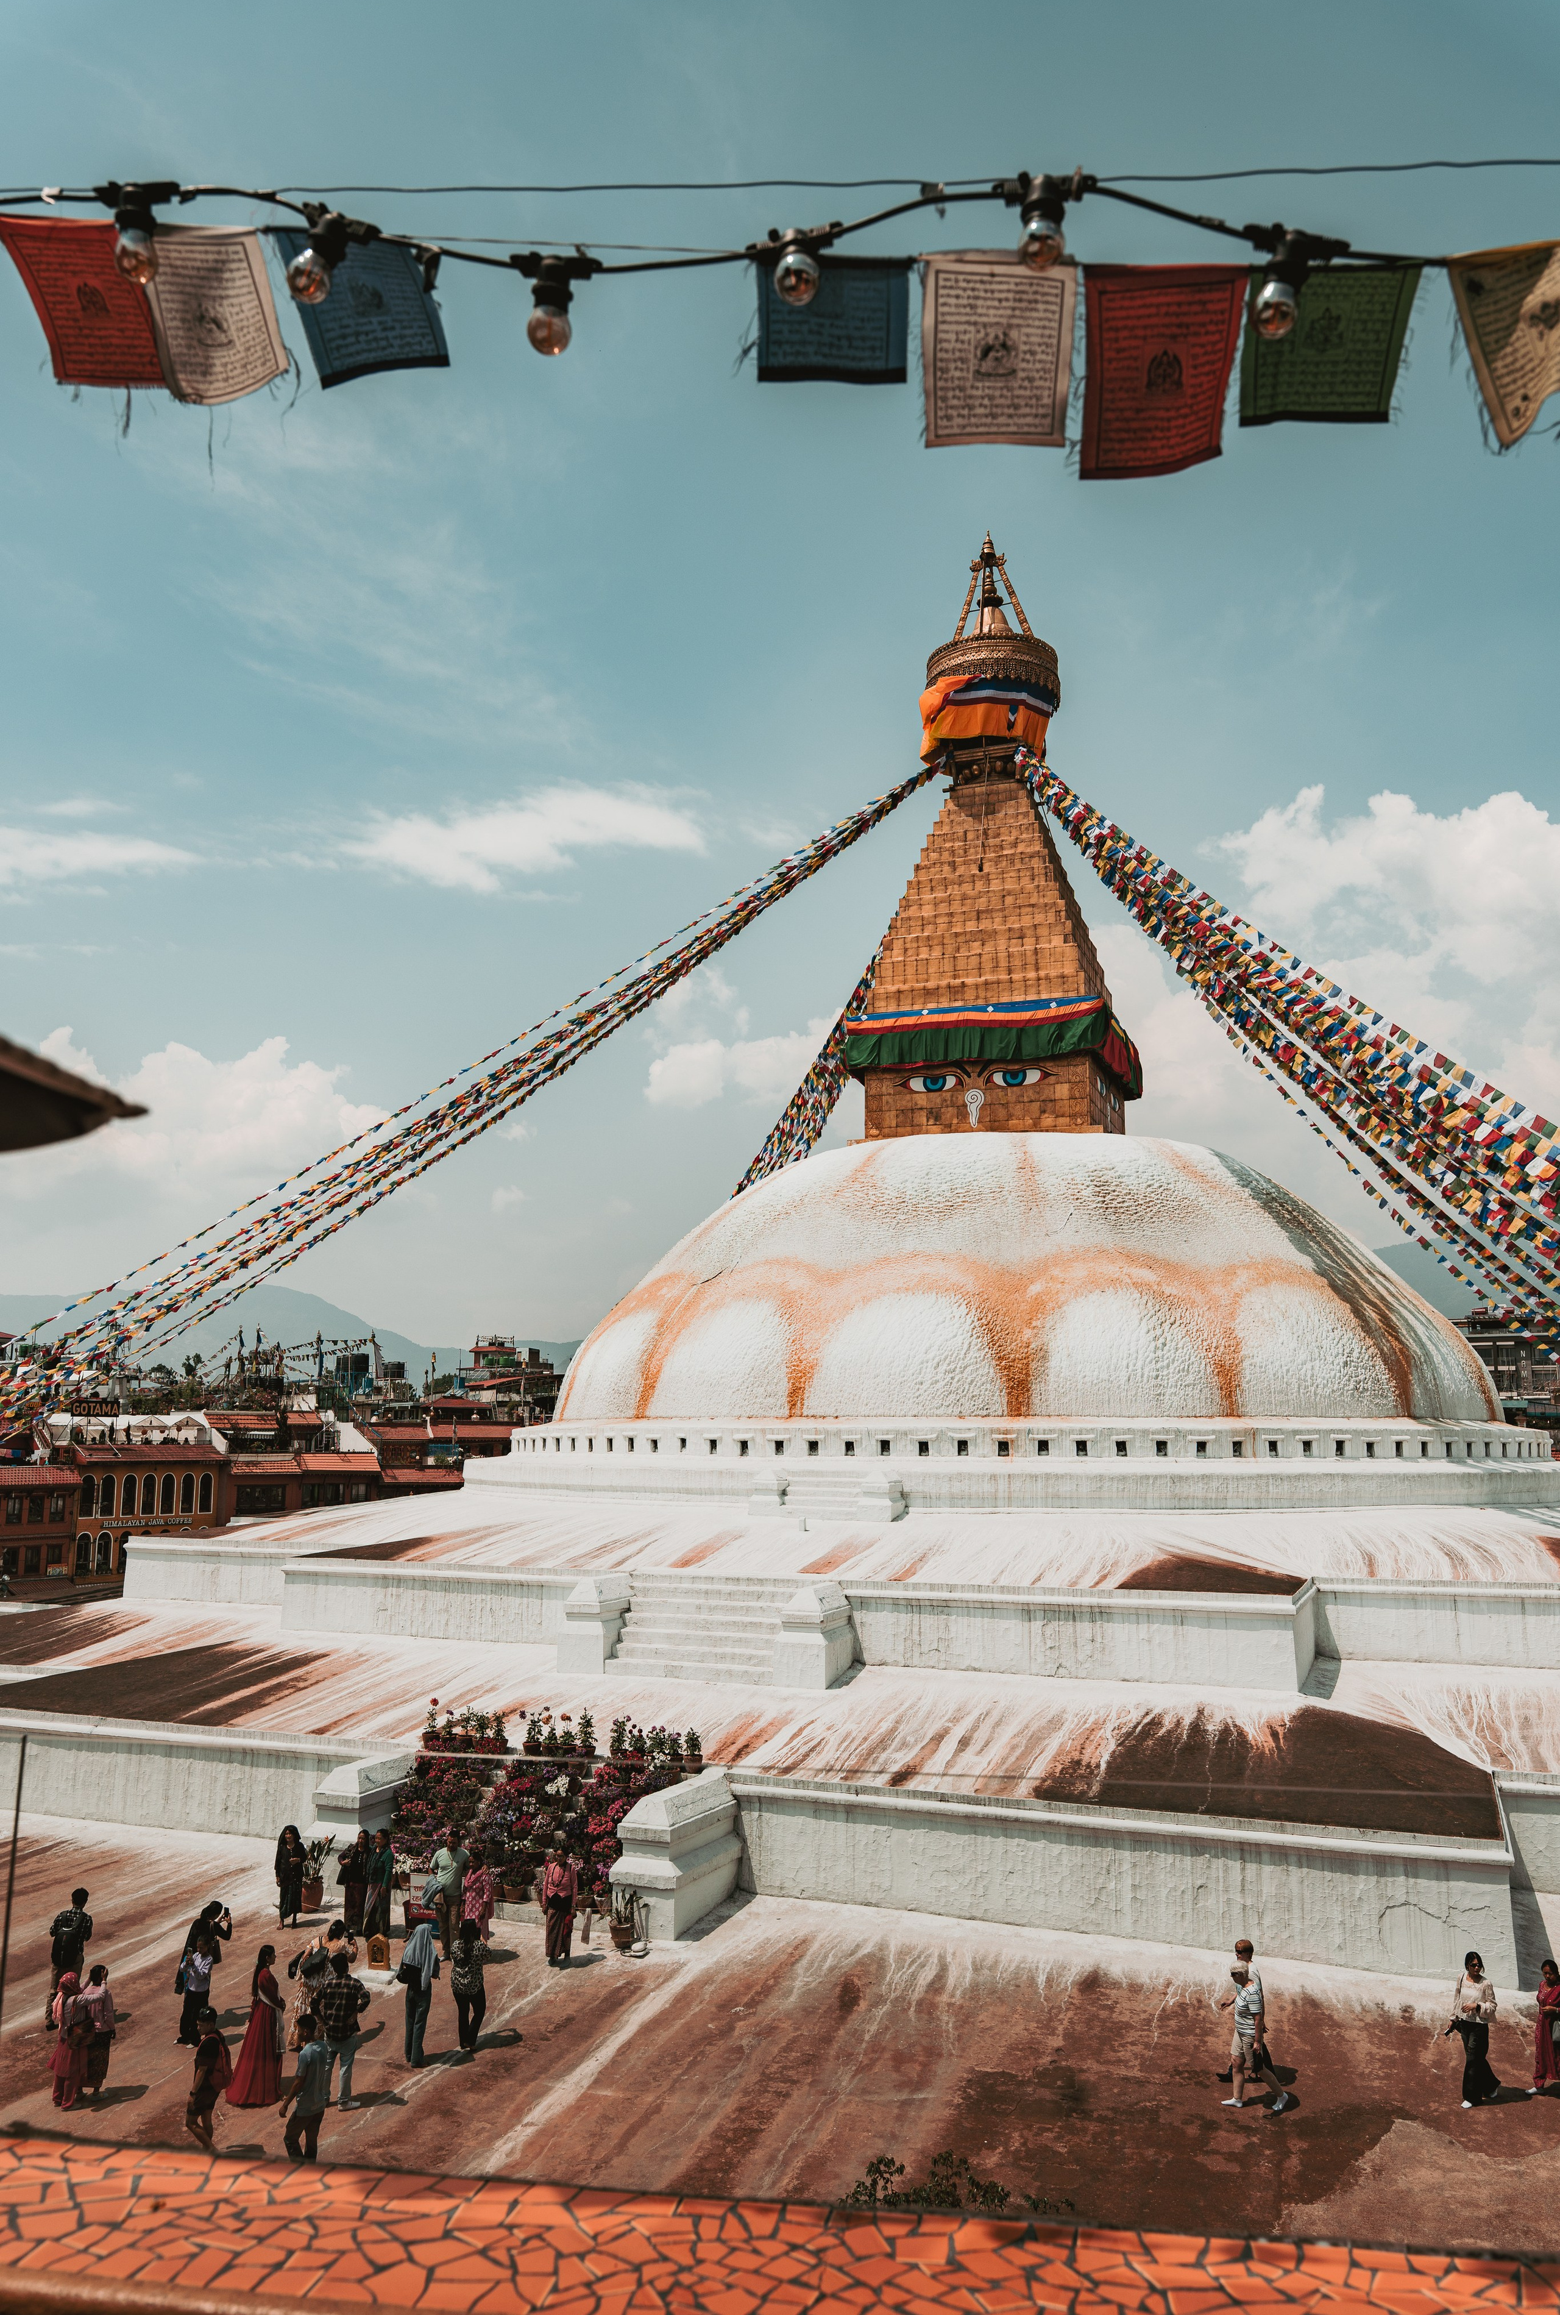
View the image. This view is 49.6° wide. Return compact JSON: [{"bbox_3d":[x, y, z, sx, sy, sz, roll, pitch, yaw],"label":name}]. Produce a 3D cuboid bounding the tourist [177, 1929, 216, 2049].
[{"bbox_3d":[-8.002,11.464,23.256,0.500,1.427,0.480,7,-12,-36],"label":"tourist"}]

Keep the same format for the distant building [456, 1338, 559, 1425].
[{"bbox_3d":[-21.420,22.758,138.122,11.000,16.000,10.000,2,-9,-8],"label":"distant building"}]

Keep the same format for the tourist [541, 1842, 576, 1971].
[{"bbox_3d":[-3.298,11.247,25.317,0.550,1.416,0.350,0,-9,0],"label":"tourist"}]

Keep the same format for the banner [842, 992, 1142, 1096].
[{"bbox_3d":[8.535,-3.885,65.397,9.500,2.100,9.500,-3,-10,20],"label":"banner"}]

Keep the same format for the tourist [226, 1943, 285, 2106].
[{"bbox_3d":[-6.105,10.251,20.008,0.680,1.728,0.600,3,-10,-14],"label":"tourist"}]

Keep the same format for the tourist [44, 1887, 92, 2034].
[{"bbox_3d":[-9.543,10.754,22.704,0.560,1.779,0.500,0,-9,3],"label":"tourist"}]

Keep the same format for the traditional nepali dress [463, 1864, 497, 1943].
[{"bbox_3d":[-4.625,11.495,26.085,0.450,1.124,0.500,5,-11,-30],"label":"traditional nepali dress"}]

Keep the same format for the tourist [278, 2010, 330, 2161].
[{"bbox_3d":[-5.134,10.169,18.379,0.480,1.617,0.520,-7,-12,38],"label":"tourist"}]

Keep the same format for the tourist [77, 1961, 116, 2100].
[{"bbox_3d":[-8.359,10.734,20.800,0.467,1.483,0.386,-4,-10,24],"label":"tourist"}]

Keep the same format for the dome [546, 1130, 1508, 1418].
[{"bbox_3d":[8.077,4.563,59.747,31.585,9.512,31.585,0,-9,0],"label":"dome"}]

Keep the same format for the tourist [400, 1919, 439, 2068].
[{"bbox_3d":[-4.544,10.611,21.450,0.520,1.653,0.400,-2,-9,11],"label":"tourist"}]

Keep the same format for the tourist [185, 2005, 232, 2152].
[{"bbox_3d":[-6.725,10.828,19.826,0.550,1.615,0.500,5,-10,-25],"label":"tourist"}]

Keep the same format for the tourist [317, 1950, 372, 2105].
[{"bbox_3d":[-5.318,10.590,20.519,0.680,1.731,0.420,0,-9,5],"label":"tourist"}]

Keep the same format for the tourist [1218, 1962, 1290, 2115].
[{"bbox_3d":[5.741,10.629,20.526,0.867,1.601,0.510,1,-9,-3],"label":"tourist"}]

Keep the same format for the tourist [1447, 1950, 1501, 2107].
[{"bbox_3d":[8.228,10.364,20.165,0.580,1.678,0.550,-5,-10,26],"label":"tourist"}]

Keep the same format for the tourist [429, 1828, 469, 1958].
[{"bbox_3d":[-4.877,10.884,24.973,0.600,1.763,0.400,1,-9,-3],"label":"tourist"}]

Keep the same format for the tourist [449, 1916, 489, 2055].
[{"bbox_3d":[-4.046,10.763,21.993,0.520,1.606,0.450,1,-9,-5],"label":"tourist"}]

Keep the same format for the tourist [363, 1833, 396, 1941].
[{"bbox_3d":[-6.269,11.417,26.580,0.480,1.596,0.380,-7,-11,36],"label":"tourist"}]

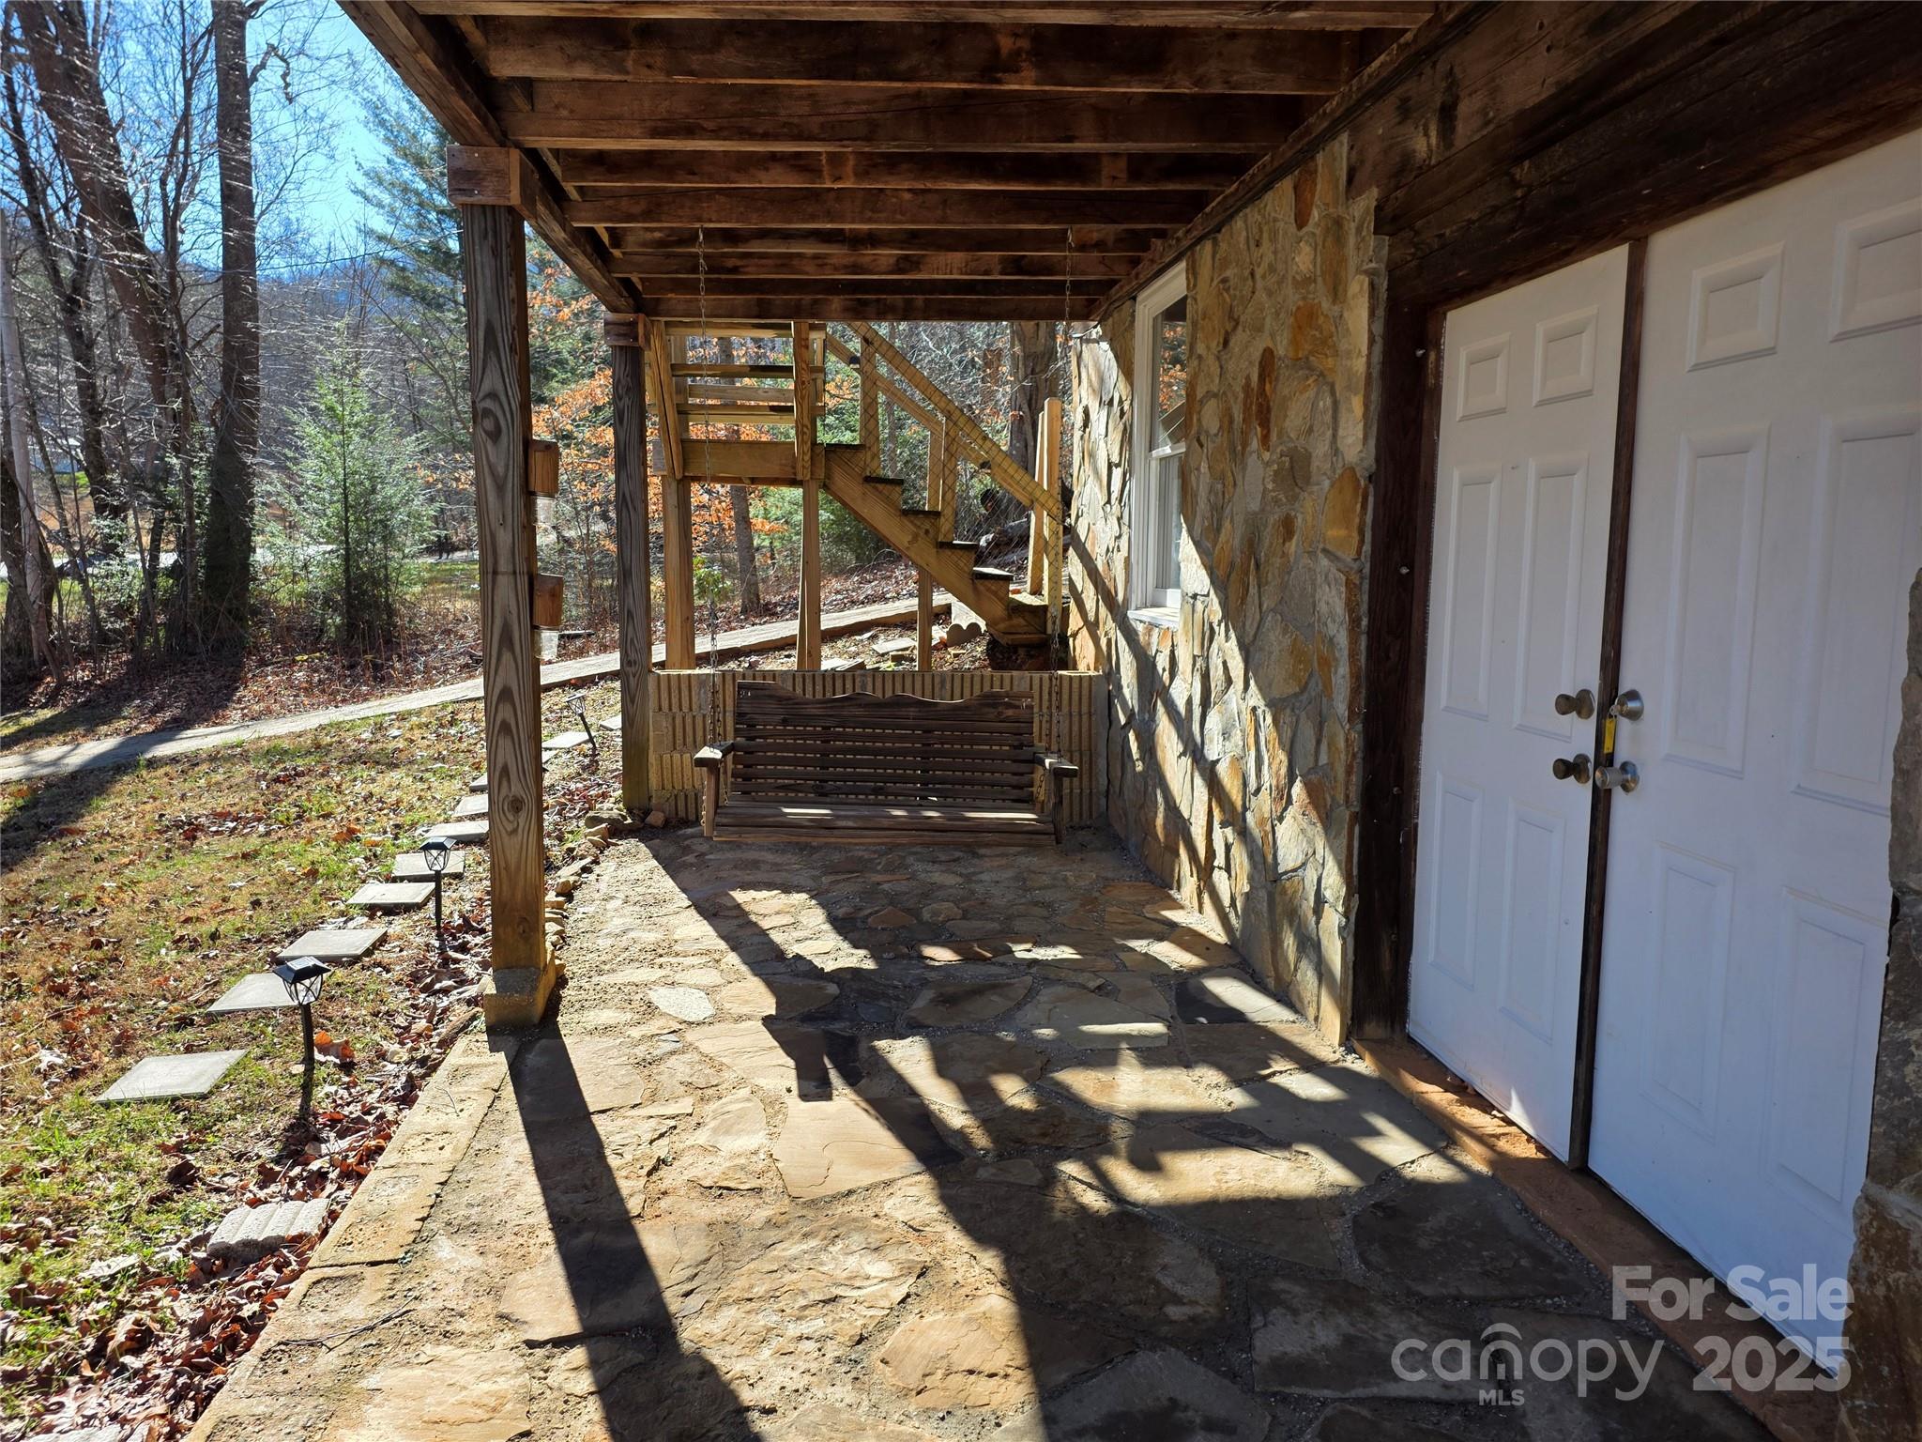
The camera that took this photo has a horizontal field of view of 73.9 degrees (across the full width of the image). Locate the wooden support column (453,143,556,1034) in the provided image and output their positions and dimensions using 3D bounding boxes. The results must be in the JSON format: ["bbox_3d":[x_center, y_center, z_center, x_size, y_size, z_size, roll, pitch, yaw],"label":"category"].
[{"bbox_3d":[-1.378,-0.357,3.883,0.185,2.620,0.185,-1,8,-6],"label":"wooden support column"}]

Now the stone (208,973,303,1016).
[{"bbox_3d":[-2.414,0.974,4.495,0.310,0.042,0.315,-1,11,-6],"label":"stone"}]

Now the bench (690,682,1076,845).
[{"bbox_3d":[-0.268,0.128,4.678,1.310,0.510,0.640,0,8,-4],"label":"bench"}]

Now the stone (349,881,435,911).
[{"bbox_3d":[-2.455,0.767,5.533,0.300,0.042,0.285,-1,11,-6],"label":"stone"}]

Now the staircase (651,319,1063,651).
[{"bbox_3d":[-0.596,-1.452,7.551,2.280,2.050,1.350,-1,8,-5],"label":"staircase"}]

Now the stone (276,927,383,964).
[{"bbox_3d":[-2.429,0.883,4.953,0.305,0.042,0.300,-1,11,-6],"label":"stone"}]

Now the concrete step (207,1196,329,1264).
[{"bbox_3d":[-1.615,1.217,3.013,0.200,0.070,0.190,-1,8,-6],"label":"concrete step"}]

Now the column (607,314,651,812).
[{"bbox_3d":[-1.697,-0.786,6.612,0.175,2.520,0.175,-1,8,-6],"label":"column"}]

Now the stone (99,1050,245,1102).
[{"bbox_3d":[-2.385,1.098,3.882,0.300,0.042,0.300,-1,11,-6],"label":"stone"}]

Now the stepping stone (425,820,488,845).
[{"bbox_3d":[-2.533,0.571,6.511,0.310,0.042,0.280,-1,11,-6],"label":"stepping stone"}]

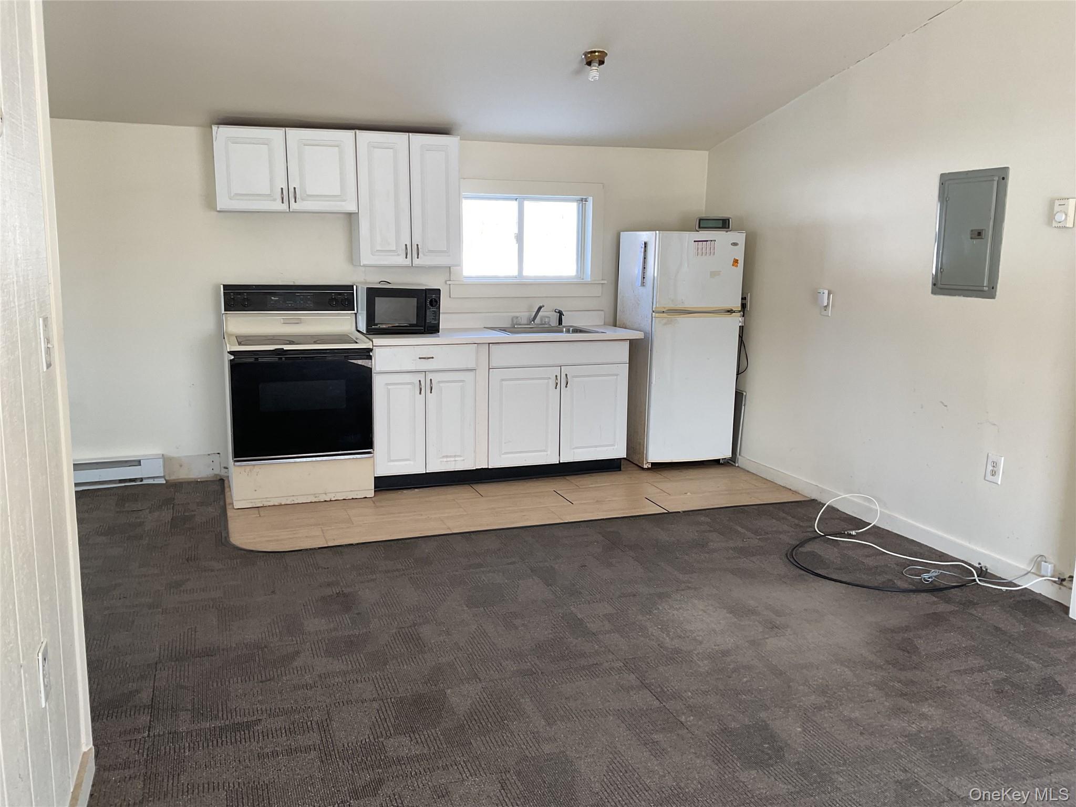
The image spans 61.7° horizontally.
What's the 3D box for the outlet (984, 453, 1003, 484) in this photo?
[{"bbox_3d":[2.038,0.291,4.033,0.007,0.124,0.079,-3,11,-19],"label":"outlet"}]

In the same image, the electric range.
[{"bbox_3d":[-1.391,-0.074,5.227,0.765,1.188,0.665,-3,11,-19],"label":"electric range"}]

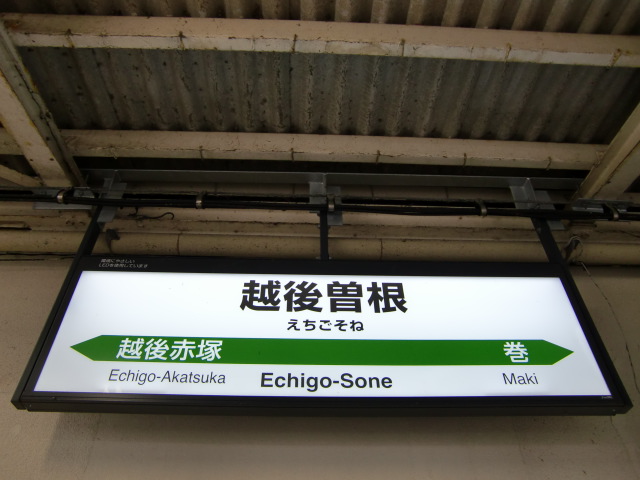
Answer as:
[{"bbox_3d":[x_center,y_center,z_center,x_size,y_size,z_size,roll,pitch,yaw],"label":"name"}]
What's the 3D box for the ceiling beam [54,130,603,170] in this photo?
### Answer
[{"bbox_3d":[0.071,-0.413,2.368,2.520,0.114,0.058,1,-34,-2],"label":"ceiling beam"}]

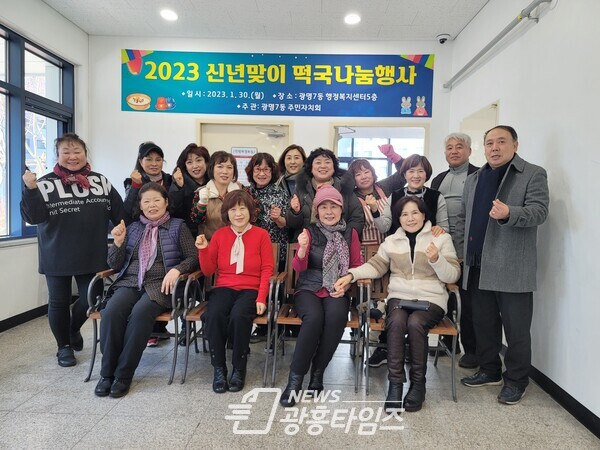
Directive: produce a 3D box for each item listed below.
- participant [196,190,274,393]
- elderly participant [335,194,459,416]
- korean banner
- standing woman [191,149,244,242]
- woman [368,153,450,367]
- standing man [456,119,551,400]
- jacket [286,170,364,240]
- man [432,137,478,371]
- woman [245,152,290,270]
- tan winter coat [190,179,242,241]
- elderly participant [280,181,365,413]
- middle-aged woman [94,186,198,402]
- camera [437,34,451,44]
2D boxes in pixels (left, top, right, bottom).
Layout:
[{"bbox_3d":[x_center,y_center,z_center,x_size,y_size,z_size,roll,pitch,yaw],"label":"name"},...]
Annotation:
[{"bbox_3d":[-0.427,0.393,2.934,0.510,1.274,0.610,2,3,-2],"label":"participant"},{"bbox_3d":[0.659,0.432,2.782,0.763,1.240,0.703,2,3,9],"label":"elderly participant"},{"bbox_3d":[-0.270,-1.568,4.788,3.475,0.683,0.030,2,3,2],"label":"korean banner"},{"bbox_3d":[-0.589,0.209,3.430,0.540,1.580,0.380,1,3,-7],"label":"standing woman"},{"bbox_3d":[0.828,0.262,3.252,0.500,1.580,0.420,2,3,11],"label":"woman"},{"bbox_3d":[1.290,0.237,2.760,0.540,1.709,0.400,4,4,35],"label":"standing man"},{"bbox_3d":[0.191,-0.083,3.366,0.600,0.711,0.420,2,3,6],"label":"jacket"},{"bbox_3d":[1.199,0.188,3.289,0.480,1.748,0.340,3,3,19],"label":"man"},{"bbox_3d":[-0.258,0.210,3.462,0.482,1.567,0.361,2,3,2],"label":"woman"},{"bbox_3d":[-0.648,-0.071,3.444,0.472,0.613,0.321,1,3,-1],"label":"tan winter coat"},{"bbox_3d":[0.179,0.388,2.800,0.502,1.300,0.703,2,3,8],"label":"elderly participant"},{"bbox_3d":[-1.004,0.361,2.876,0.583,1.286,0.703,2,3,2],"label":"middle-aged woman"},{"bbox_3d":[1.516,-1.967,4.591,0.141,0.090,0.141,2,3,19],"label":"camera"}]

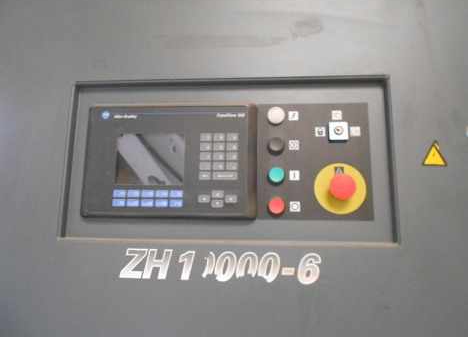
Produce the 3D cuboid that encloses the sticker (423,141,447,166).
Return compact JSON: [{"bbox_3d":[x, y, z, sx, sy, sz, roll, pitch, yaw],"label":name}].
[{"bbox_3d":[0.307,-0.024,0.538,0.037,0.039,0.002,0,-10,4],"label":"sticker"}]

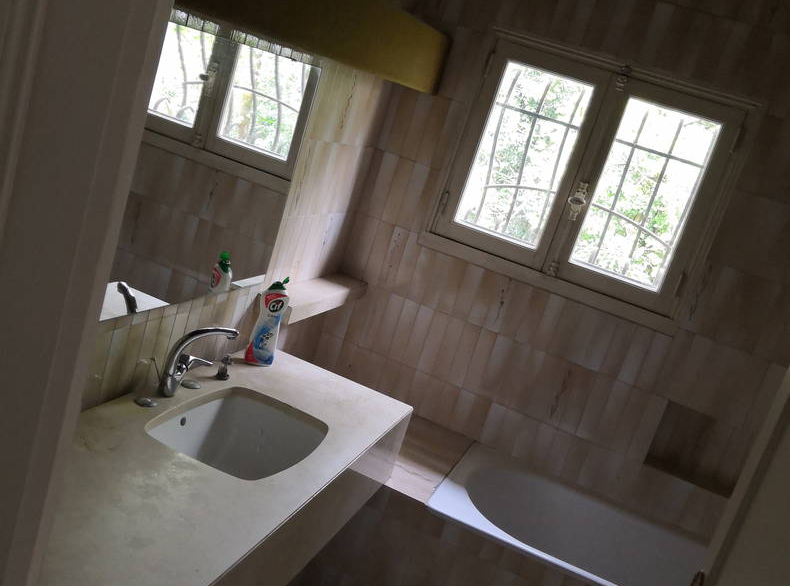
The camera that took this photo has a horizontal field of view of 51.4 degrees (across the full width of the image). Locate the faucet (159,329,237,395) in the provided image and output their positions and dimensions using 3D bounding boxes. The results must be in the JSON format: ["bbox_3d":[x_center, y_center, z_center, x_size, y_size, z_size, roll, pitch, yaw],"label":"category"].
[{"bbox_3d":[-0.512,0.178,2.158,0.163,0.215,0.065,15,12,-10],"label":"faucet"}]

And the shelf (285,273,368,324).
[{"bbox_3d":[-0.282,0.008,2.930,0.135,0.056,0.709,21,12,14],"label":"shelf"}]

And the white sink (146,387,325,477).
[{"bbox_3d":[-0.403,0.429,2.119,0.376,0.161,0.522,21,12,14],"label":"white sink"}]

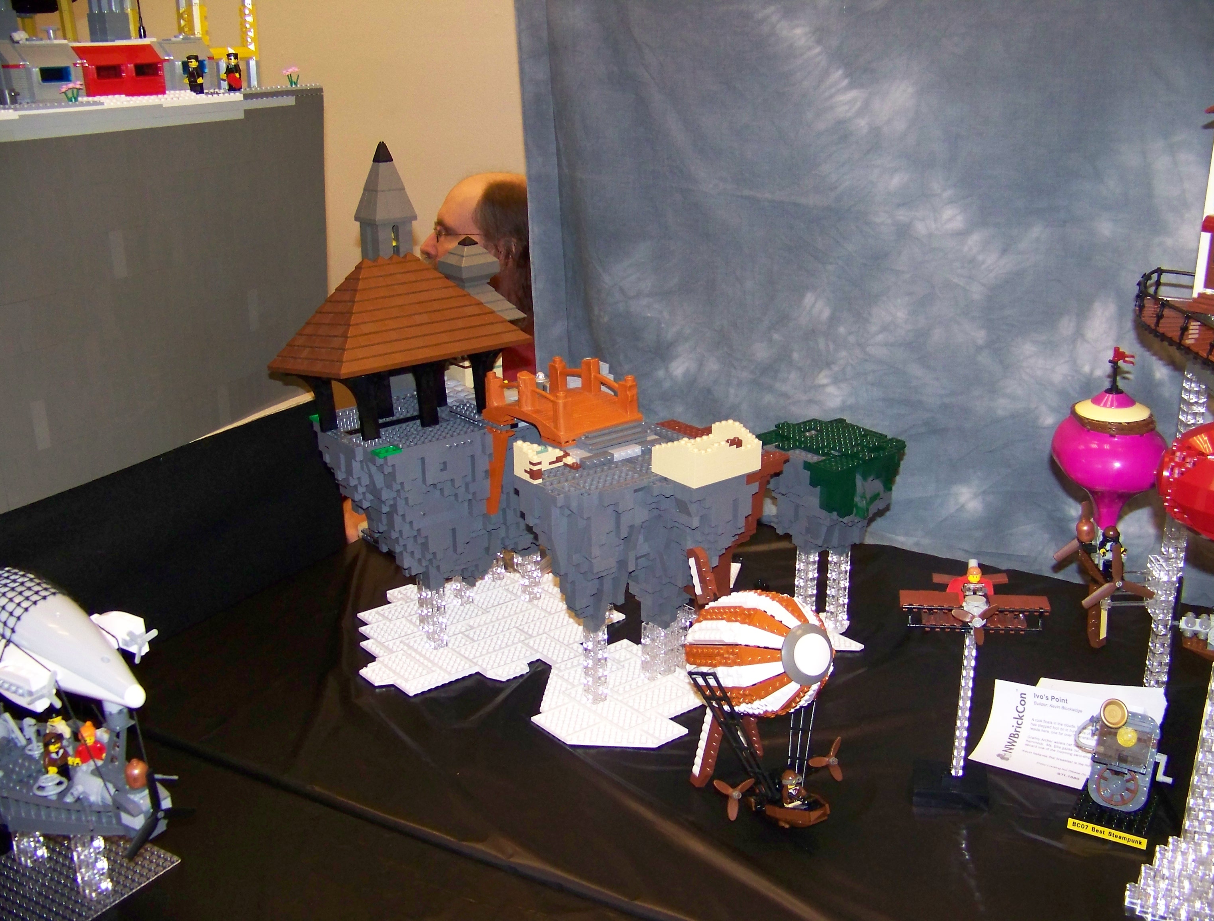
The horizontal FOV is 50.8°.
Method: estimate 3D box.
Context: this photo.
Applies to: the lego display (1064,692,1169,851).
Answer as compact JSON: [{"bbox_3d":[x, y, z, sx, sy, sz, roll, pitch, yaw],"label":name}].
[{"bbox_3d":[0.442,0.265,1.099,0.080,0.088,0.080,10,22,28],"label":"lego display"}]

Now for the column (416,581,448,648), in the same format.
[{"bbox_3d":[-0.179,0.161,1.330,0.016,0.067,0.024,-15,24,-37],"label":"column"}]

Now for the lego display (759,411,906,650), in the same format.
[{"bbox_3d":[0.222,0.081,1.337,0.135,0.222,0.133,-15,24,-37],"label":"lego display"}]

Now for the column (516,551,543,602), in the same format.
[{"bbox_3d":[-0.087,0.127,1.440,0.016,0.058,0.024,-15,24,-37],"label":"column"}]

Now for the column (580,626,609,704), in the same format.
[{"bbox_3d":[-0.011,0.193,1.221,0.016,0.077,0.016,-15,24,-37],"label":"column"}]

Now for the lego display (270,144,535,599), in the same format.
[{"bbox_3d":[-0.198,-0.090,1.289,0.288,0.447,0.185,-15,24,-37],"label":"lego display"}]

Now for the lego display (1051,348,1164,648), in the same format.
[{"bbox_3d":[0.431,0.036,1.099,0.100,0.268,0.110,1,19,4],"label":"lego display"}]

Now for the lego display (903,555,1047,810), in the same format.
[{"bbox_3d":[0.307,0.180,1.100,0.119,0.205,0.103,2,19,6],"label":"lego display"}]

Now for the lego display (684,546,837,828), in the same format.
[{"bbox_3d":[0.123,0.176,1.040,0.138,0.230,0.180,-10,8,-26],"label":"lego display"}]

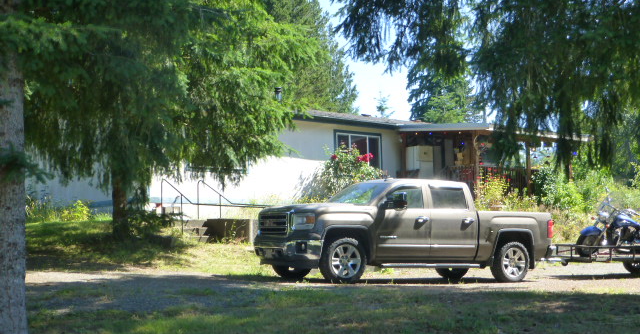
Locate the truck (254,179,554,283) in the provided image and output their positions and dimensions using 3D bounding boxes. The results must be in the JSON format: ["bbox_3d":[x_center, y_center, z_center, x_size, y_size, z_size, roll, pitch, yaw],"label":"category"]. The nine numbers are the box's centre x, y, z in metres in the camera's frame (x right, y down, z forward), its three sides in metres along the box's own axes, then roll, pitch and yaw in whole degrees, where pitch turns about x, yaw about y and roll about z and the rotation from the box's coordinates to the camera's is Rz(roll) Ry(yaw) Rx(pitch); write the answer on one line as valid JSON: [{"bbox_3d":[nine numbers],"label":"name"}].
[{"bbox_3d":[1.680,1.200,17.760,5.830,1.890,2.080,3,-5,-29],"label":"truck"}]

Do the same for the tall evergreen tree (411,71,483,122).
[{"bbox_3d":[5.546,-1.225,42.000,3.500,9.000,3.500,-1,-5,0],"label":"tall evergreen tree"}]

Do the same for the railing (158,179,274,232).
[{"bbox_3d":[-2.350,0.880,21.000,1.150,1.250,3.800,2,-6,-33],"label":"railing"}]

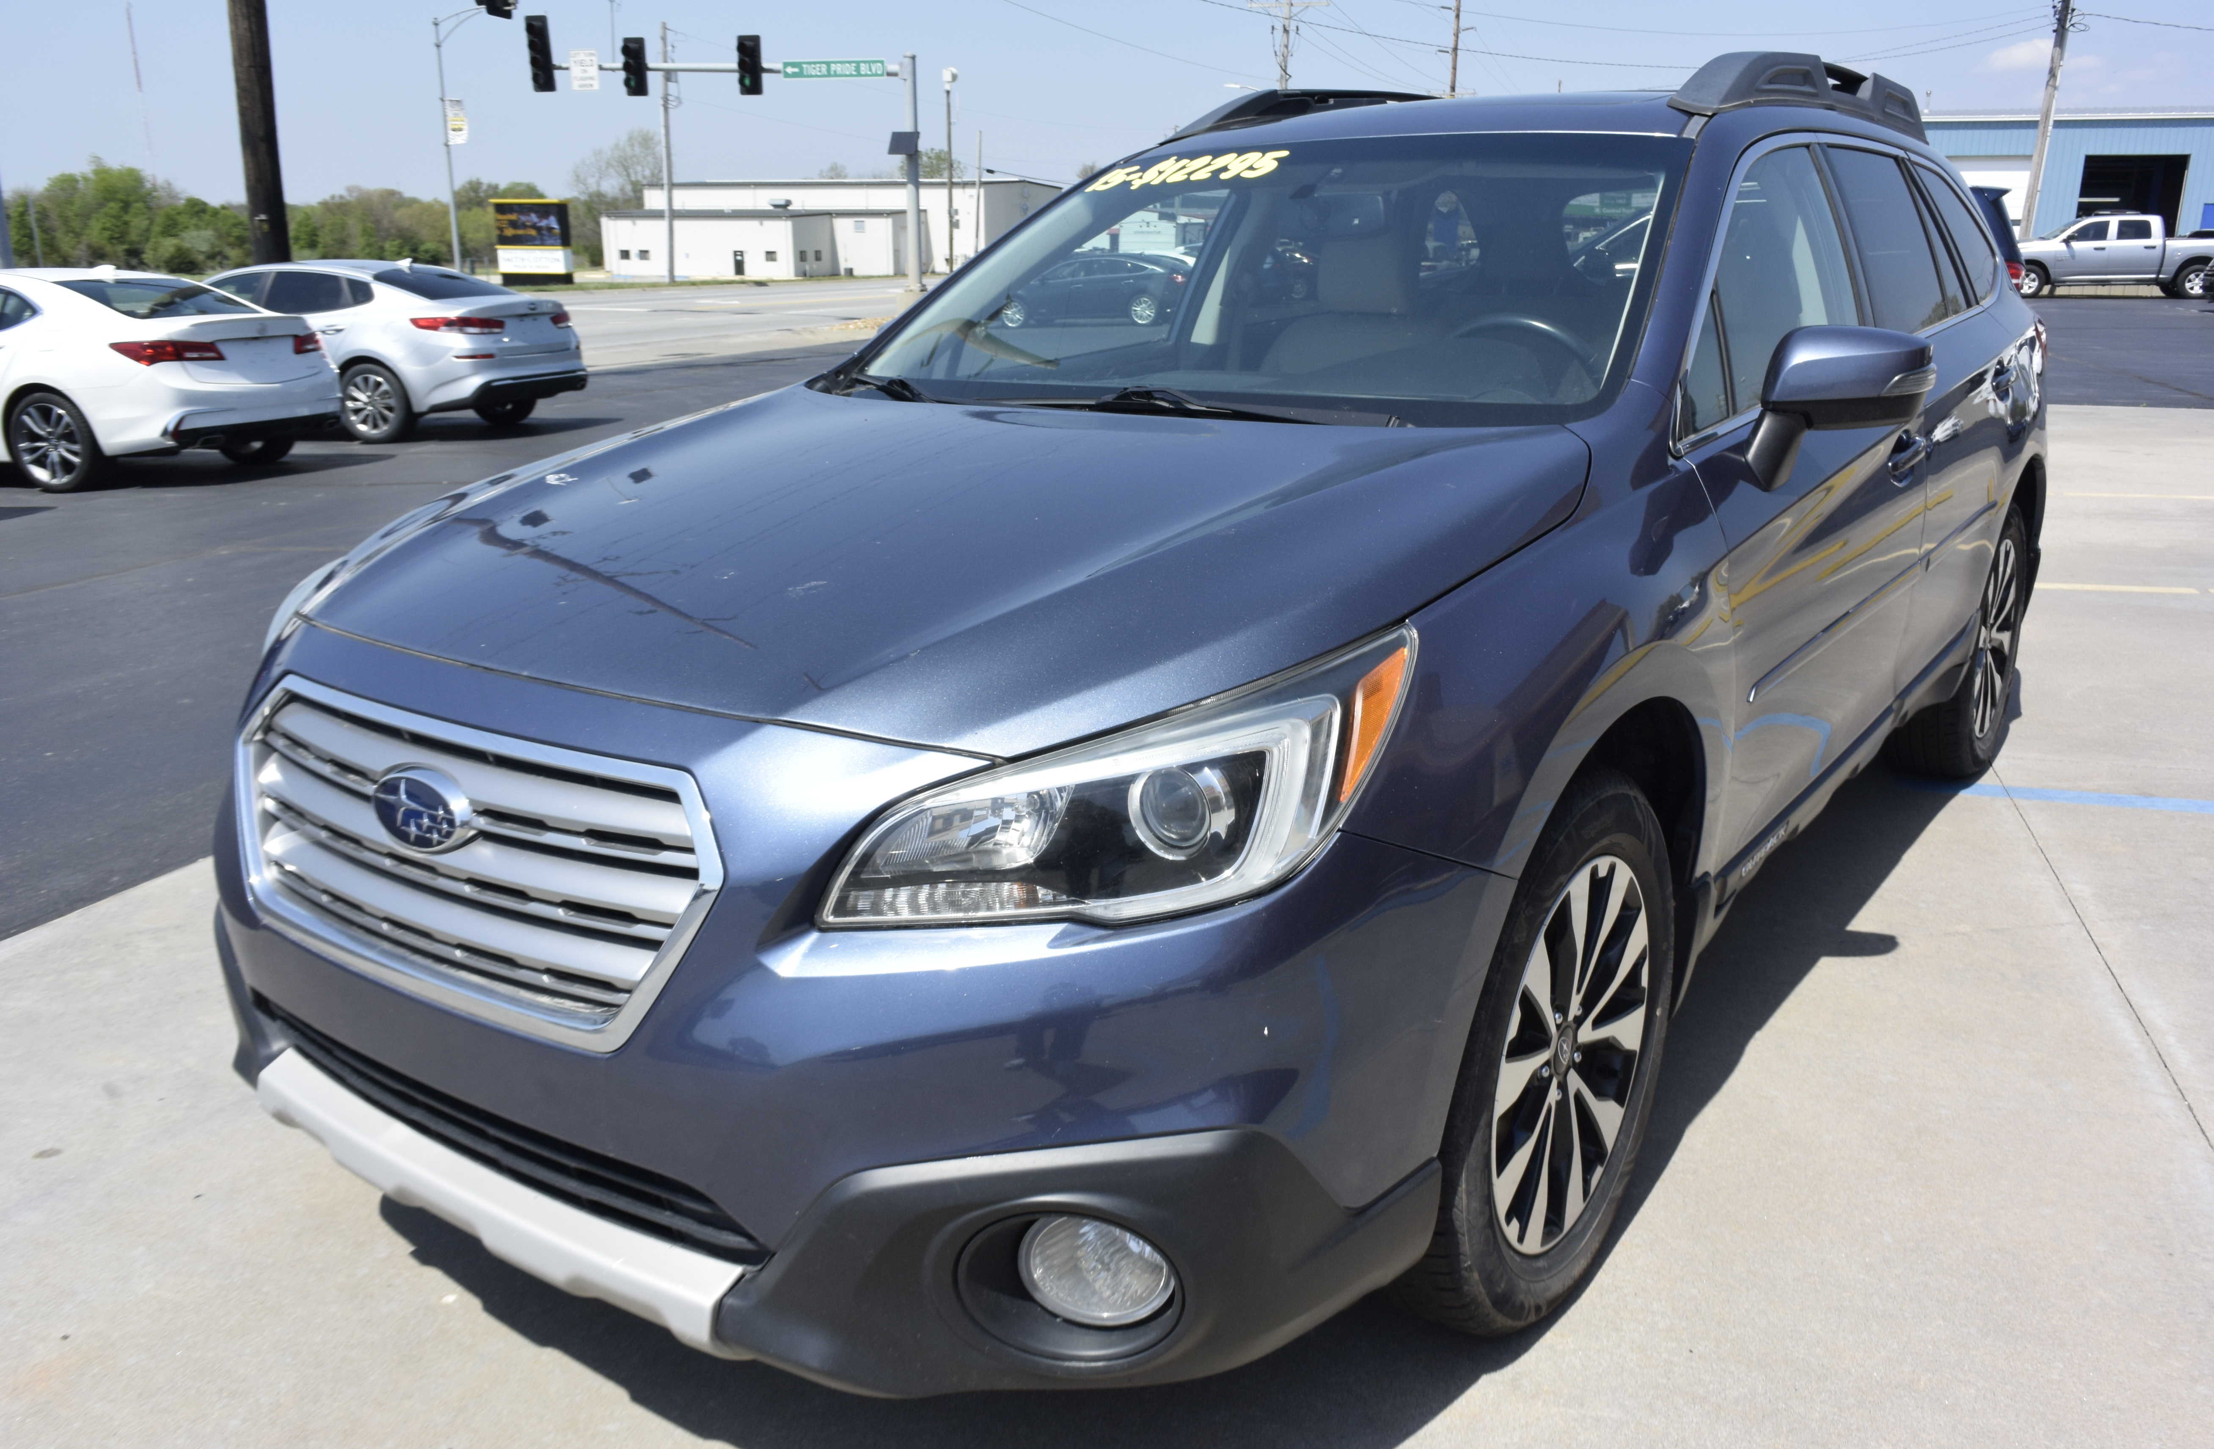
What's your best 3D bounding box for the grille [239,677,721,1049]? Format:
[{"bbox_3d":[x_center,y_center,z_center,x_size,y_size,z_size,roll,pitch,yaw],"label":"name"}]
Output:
[{"bbox_3d":[-0.684,0.130,1.689,0.840,0.279,0.130,10,18,35],"label":"grille"}]

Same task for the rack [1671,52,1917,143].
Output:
[{"bbox_3d":[1.511,-1.276,3.428,0.135,0.160,1.750,10,18,35],"label":"rack"}]

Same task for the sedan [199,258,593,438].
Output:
[{"bbox_3d":[-7.195,-3.371,15.000,4.860,1.465,1.860,4,16,17],"label":"sedan"}]

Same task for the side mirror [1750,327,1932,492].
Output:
[{"bbox_3d":[1.032,-0.444,2.339,0.225,0.225,0.160,9,19,35],"label":"side mirror"}]

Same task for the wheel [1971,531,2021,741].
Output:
[{"bbox_3d":[2.138,-0.223,4.186,0.190,0.490,0.490,9,19,35],"label":"wheel"}]

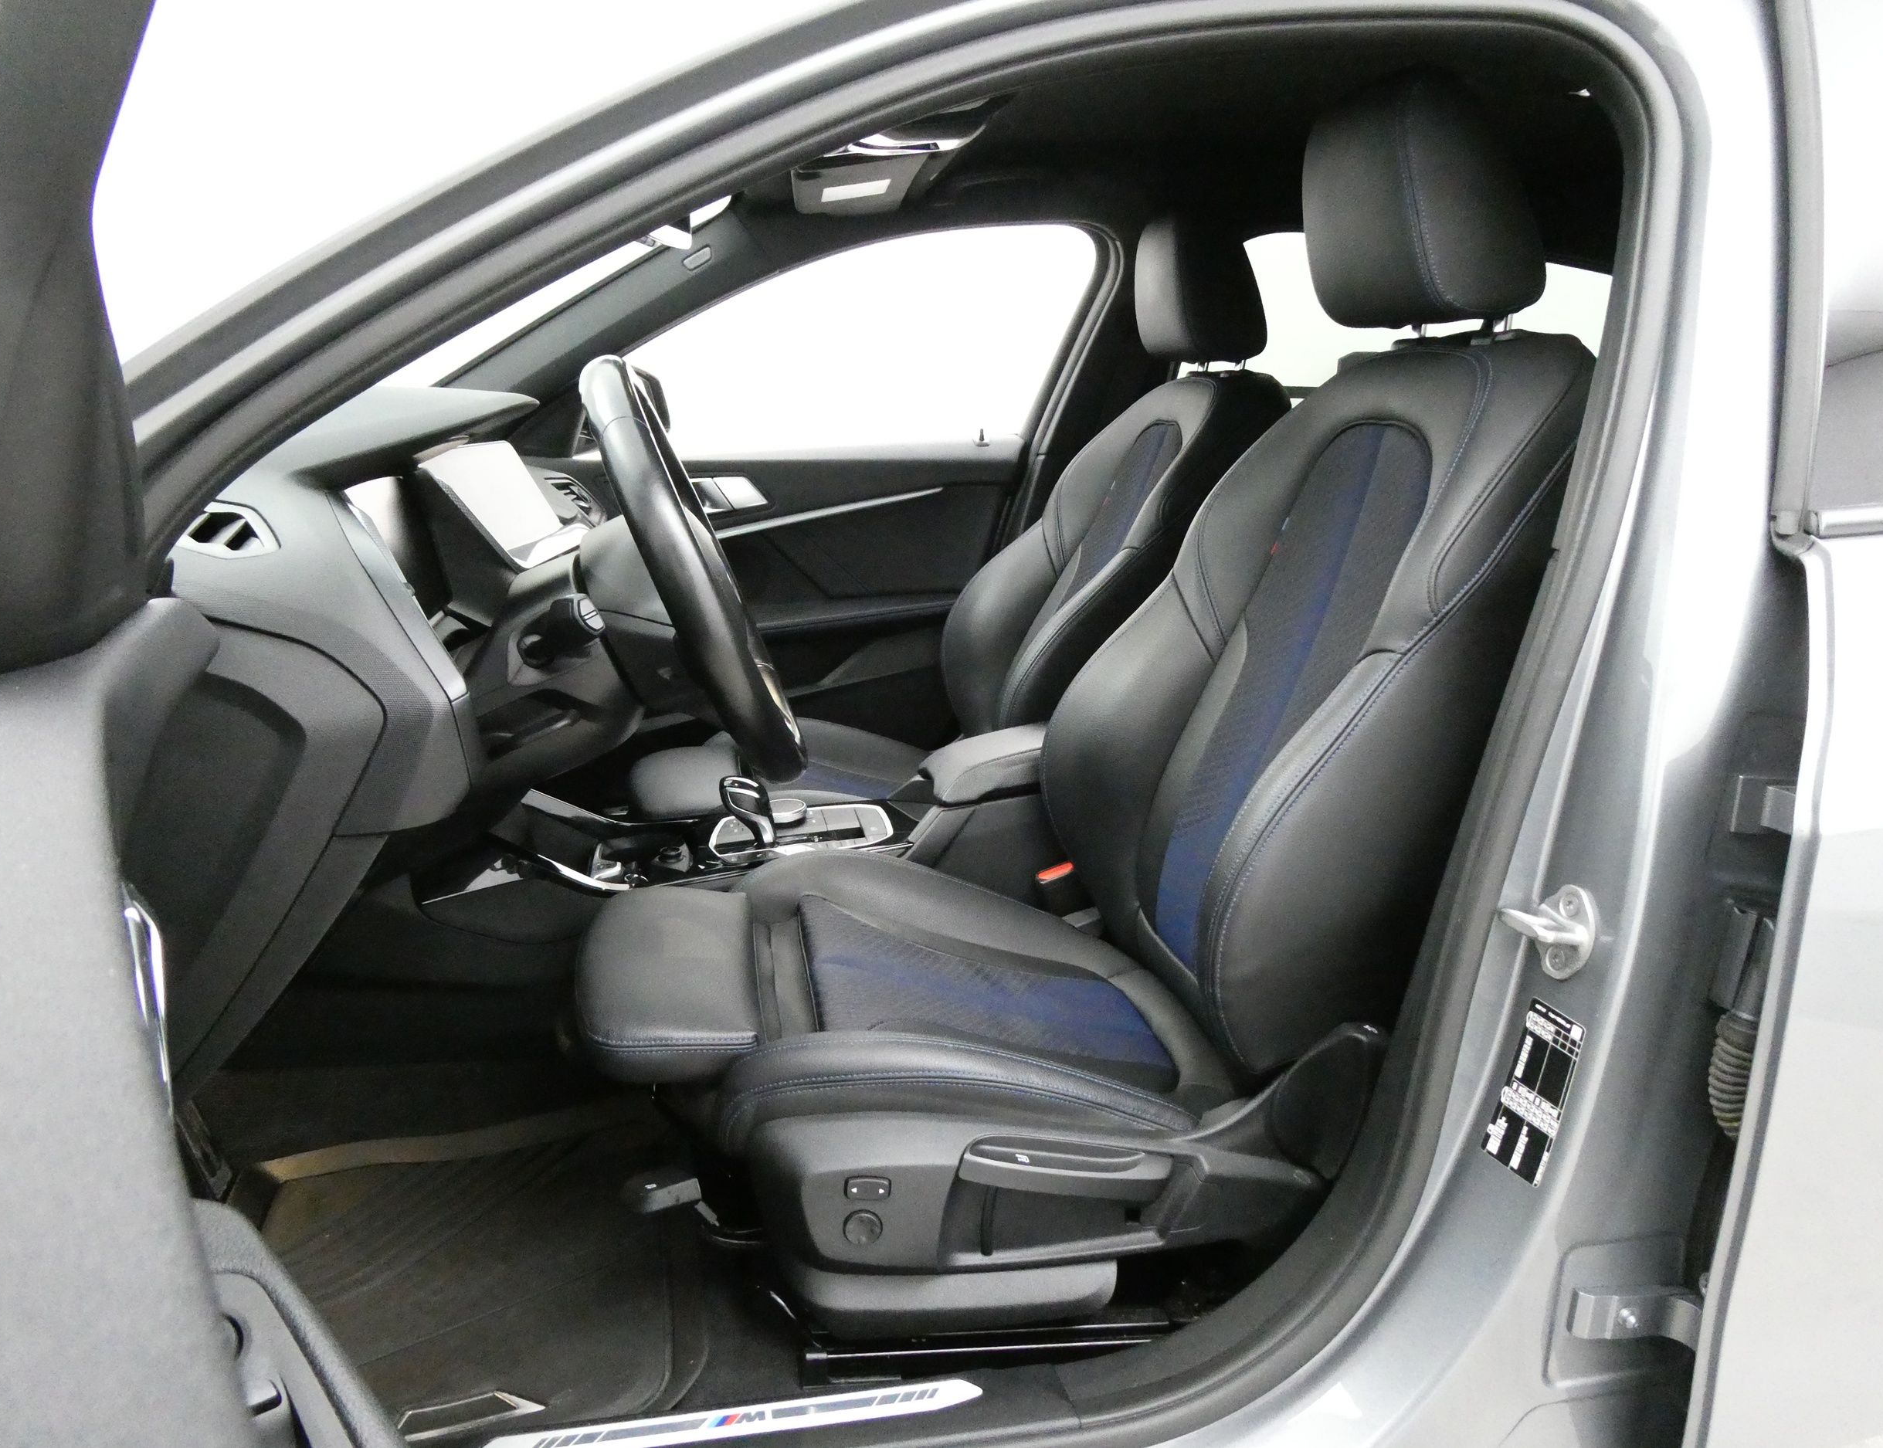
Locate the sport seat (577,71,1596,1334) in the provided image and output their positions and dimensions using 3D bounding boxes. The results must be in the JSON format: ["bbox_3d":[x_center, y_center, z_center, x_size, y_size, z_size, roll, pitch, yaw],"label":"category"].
[{"bbox_3d":[0.117,-0.065,1.154,0.870,0.940,0.540,-1,13,-6],"label":"sport seat"}]

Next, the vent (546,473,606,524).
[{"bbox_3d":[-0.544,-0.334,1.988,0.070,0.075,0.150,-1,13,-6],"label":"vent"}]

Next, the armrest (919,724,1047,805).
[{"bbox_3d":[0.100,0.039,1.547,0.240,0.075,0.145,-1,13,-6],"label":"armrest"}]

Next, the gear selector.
[{"bbox_3d":[-0.216,0.098,1.494,0.064,0.088,0.048,-1,13,-6],"label":"gear selector"}]

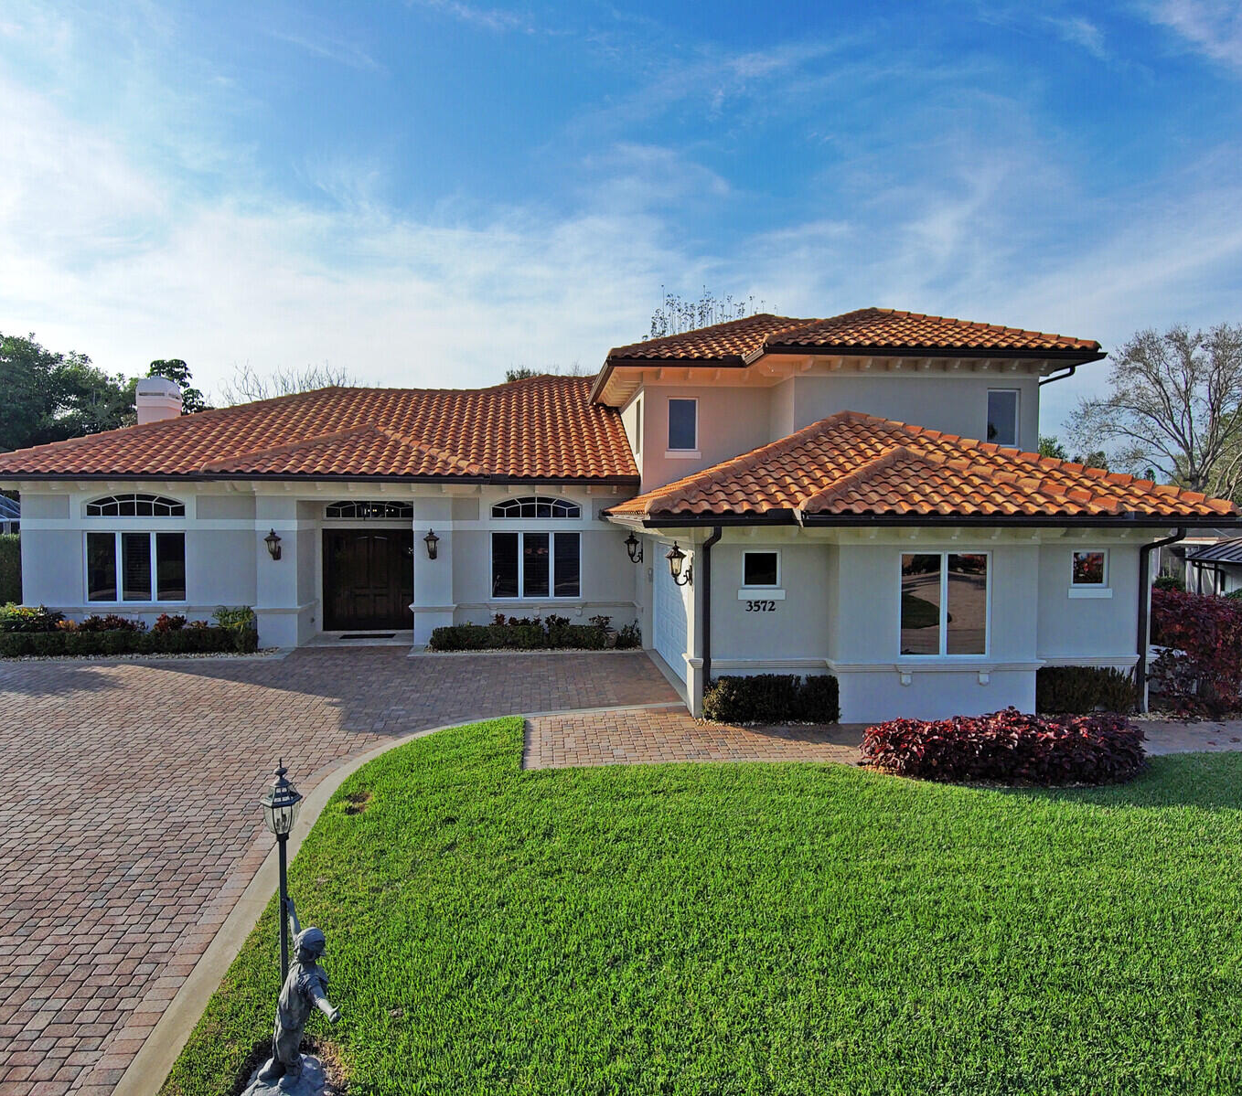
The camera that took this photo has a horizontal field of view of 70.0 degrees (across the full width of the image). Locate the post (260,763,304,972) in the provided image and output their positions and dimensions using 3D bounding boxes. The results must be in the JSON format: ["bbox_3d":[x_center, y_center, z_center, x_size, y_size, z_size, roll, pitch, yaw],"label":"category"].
[{"bbox_3d":[-1.970,2.137,5.187,0.245,1.820,0.235,-1,3,-21],"label":"post"}]

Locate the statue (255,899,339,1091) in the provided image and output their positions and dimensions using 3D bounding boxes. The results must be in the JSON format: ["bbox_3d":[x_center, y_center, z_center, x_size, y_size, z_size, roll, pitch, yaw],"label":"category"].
[{"bbox_3d":[-1.830,2.580,5.087,0.380,1.080,0.470,-3,4,-44],"label":"statue"}]

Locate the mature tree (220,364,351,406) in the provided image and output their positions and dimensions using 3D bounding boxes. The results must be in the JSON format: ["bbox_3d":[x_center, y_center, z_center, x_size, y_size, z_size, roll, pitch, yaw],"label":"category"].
[{"bbox_3d":[-13.300,-3.050,35.900,6.800,8.700,6.500,0,3,-6],"label":"mature tree"}]

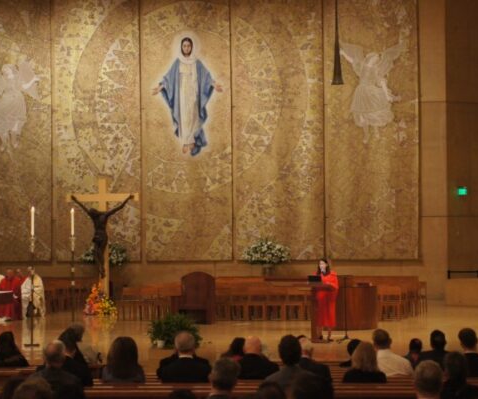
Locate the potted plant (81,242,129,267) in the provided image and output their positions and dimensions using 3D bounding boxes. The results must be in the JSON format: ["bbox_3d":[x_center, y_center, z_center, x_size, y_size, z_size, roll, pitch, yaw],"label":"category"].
[{"bbox_3d":[-3.932,1.635,51.500,1.400,0.750,1.100,-1,-1,3],"label":"potted plant"}]

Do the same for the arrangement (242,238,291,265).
[{"bbox_3d":[0.863,1.621,54.500,1.520,0.800,1.350,-1,-2,0],"label":"arrangement"}]

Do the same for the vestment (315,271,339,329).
[{"bbox_3d":[1.832,2.092,36.400,0.540,1.170,0.360,-1,-2,32],"label":"vestment"}]

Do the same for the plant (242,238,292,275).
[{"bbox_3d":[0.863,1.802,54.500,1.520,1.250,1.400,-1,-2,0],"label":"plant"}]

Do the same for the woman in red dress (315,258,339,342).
[{"bbox_3d":[1.822,2.069,36.000,0.460,1.690,0.370,-1,-1,18],"label":"woman in red dress"}]

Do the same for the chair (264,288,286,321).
[{"bbox_3d":[0.985,2.765,46.400,0.470,0.890,0.520,-1,-2,13],"label":"chair"}]

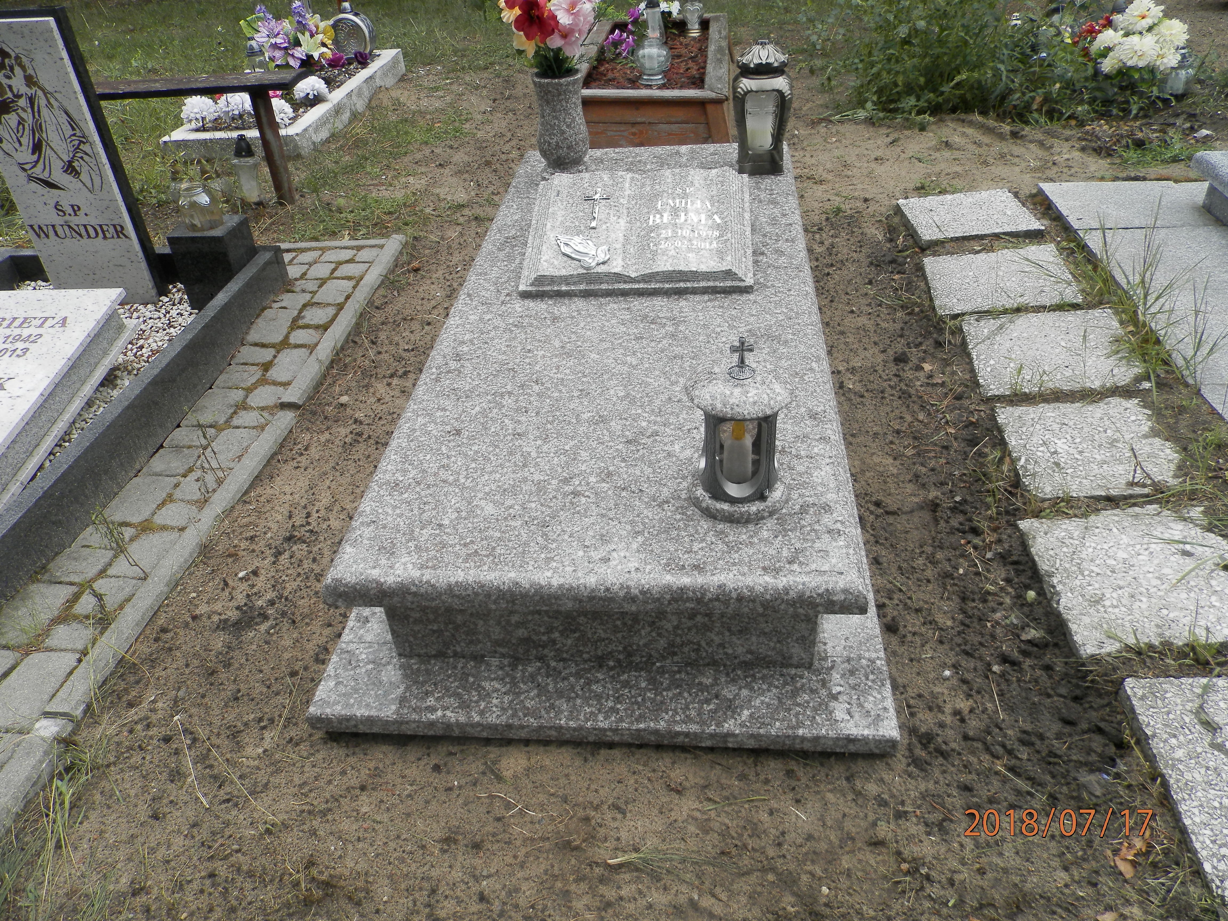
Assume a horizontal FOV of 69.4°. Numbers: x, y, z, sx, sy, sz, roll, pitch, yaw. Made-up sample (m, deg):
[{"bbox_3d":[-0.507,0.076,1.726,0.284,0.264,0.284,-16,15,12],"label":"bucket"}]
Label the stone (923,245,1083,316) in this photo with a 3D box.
[{"bbox_3d":[1.121,-0.507,2.594,0.393,0.050,0.364,-1,38,4],"label":"stone"}]

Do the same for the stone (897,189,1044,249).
[{"bbox_3d":[1.164,-0.784,2.928,0.384,0.055,0.332,-5,38,0],"label":"stone"}]

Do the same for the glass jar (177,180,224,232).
[{"bbox_3d":[-1.171,-0.724,2.496,0.118,0.125,0.118,-3,38,2],"label":"glass jar"}]

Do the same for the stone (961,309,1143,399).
[{"bbox_3d":[1.121,-0.267,2.290,0.389,0.050,0.375,0,38,6],"label":"stone"}]

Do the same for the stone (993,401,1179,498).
[{"bbox_3d":[1.054,-0.020,1.983,0.350,0.050,0.350,-2,38,3],"label":"stone"}]

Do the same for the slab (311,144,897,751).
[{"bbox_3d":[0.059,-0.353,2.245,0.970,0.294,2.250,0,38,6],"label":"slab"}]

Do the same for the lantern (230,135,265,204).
[{"bbox_3d":[-1.479,-1.163,3.531,0.114,0.246,0.114,0,39,6],"label":"lantern"}]

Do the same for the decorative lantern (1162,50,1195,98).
[{"bbox_3d":[2.307,-1.588,3.609,0.105,0.170,0.105,0,38,6],"label":"decorative lantern"}]

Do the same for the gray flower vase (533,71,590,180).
[{"bbox_3d":[-0.165,-1.061,2.794,0.170,0.295,0.170,0,38,6],"label":"gray flower vase"}]

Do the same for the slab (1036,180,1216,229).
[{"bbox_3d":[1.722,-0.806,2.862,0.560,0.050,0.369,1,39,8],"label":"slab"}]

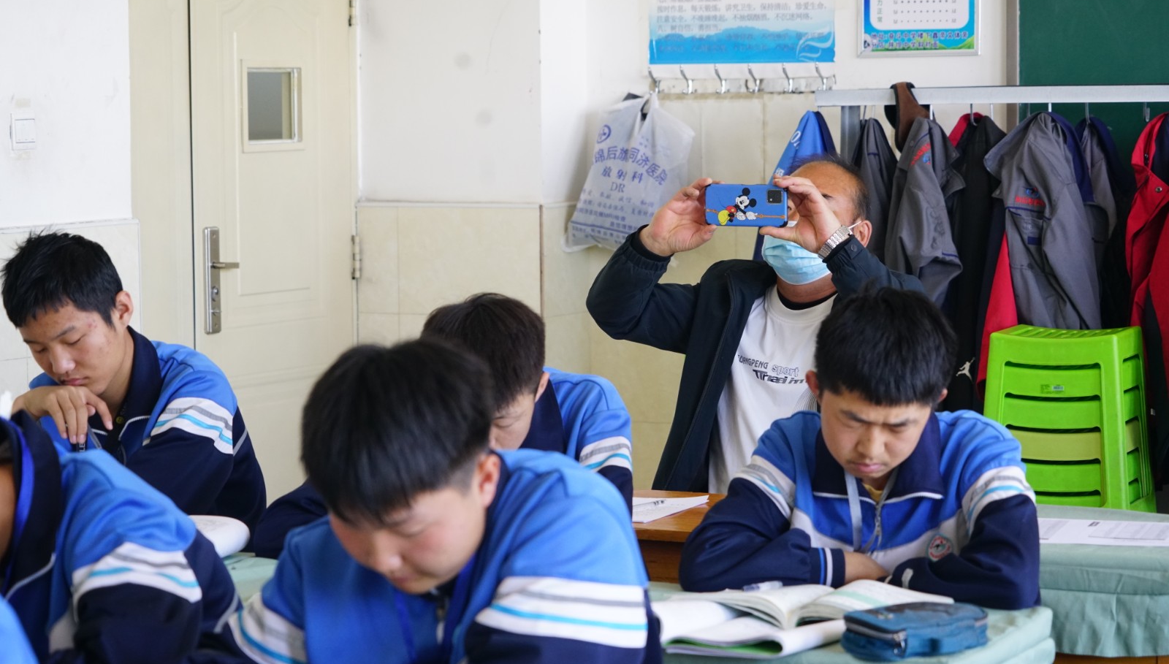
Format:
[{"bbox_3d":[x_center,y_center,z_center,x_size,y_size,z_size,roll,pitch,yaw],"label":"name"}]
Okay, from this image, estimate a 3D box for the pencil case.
[{"bbox_3d":[0.423,0.374,3.839,0.164,0.046,0.110,-4,6,-33],"label":"pencil case"}]

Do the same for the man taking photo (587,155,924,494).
[{"bbox_3d":[0.402,0.344,5.503,0.620,1.330,0.720,1,5,18],"label":"man taking photo"}]

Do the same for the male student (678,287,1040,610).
[{"bbox_3d":[0.449,0.520,4.374,0.510,1.180,0.660,1,5,16],"label":"male student"}]

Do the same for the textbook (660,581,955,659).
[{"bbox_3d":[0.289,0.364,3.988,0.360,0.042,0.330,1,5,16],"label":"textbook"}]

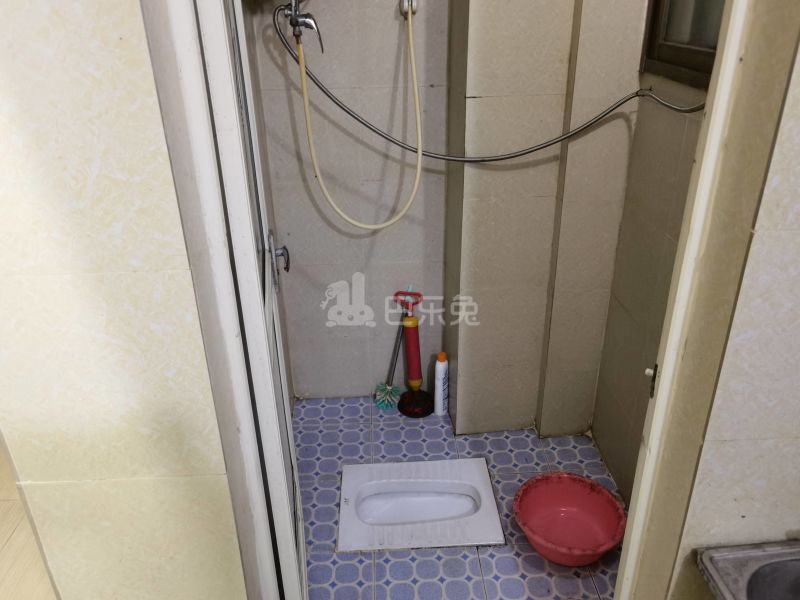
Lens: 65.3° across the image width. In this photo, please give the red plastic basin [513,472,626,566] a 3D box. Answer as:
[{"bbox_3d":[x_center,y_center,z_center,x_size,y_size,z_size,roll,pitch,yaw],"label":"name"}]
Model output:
[{"bbox_3d":[0.493,0.648,1.817,0.315,0.106,0.315,-1,26,0],"label":"red plastic basin"}]

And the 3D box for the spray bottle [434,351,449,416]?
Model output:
[{"bbox_3d":[0.156,0.316,2.349,0.051,0.257,0.051,-2,26,-2],"label":"spray bottle"}]

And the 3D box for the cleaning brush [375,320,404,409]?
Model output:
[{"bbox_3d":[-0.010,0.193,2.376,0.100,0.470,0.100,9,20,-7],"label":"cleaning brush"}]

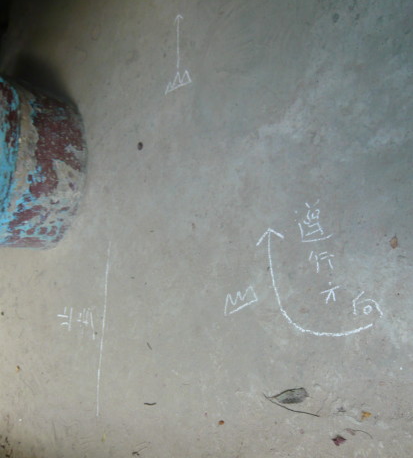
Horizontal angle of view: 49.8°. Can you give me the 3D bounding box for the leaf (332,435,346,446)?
[{"bbox_3d":[0.335,0.530,1.120,0.033,0.009,0.022,-54,53,22],"label":"leaf"}]

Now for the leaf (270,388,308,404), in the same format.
[{"bbox_3d":[0.226,0.463,1.224,0.126,0.016,0.037,-24,68,37],"label":"leaf"}]

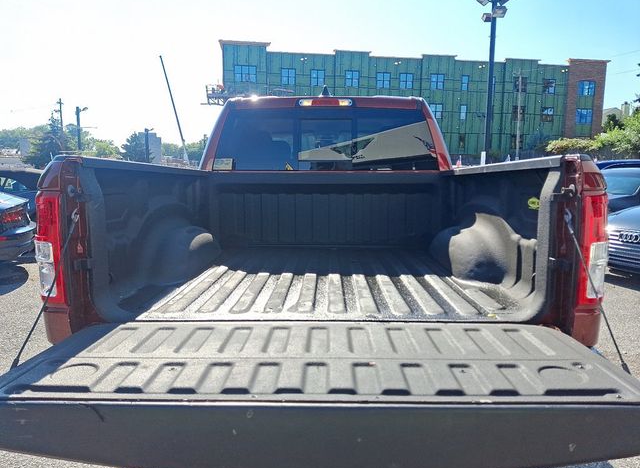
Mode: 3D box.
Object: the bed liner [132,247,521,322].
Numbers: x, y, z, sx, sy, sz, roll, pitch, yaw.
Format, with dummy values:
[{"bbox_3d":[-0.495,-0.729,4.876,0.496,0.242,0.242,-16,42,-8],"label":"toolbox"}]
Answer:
[{"bbox_3d":[0.015,0.180,2.356,1.290,0.080,1.700,0,7,0],"label":"bed liner"}]

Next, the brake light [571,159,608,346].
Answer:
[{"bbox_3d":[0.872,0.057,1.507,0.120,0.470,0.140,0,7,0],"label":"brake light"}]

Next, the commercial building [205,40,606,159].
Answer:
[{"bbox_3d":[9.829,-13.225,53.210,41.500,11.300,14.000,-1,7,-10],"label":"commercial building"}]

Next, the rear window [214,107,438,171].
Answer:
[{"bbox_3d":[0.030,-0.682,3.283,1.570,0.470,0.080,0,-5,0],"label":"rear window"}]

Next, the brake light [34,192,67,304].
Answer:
[{"bbox_3d":[-0.872,0.042,1.505,0.115,0.365,0.125,0,7,0],"label":"brake light"}]

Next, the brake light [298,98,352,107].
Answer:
[{"bbox_3d":[0.040,-0.954,3.353,0.400,0.060,0.050,0,7,0],"label":"brake light"}]

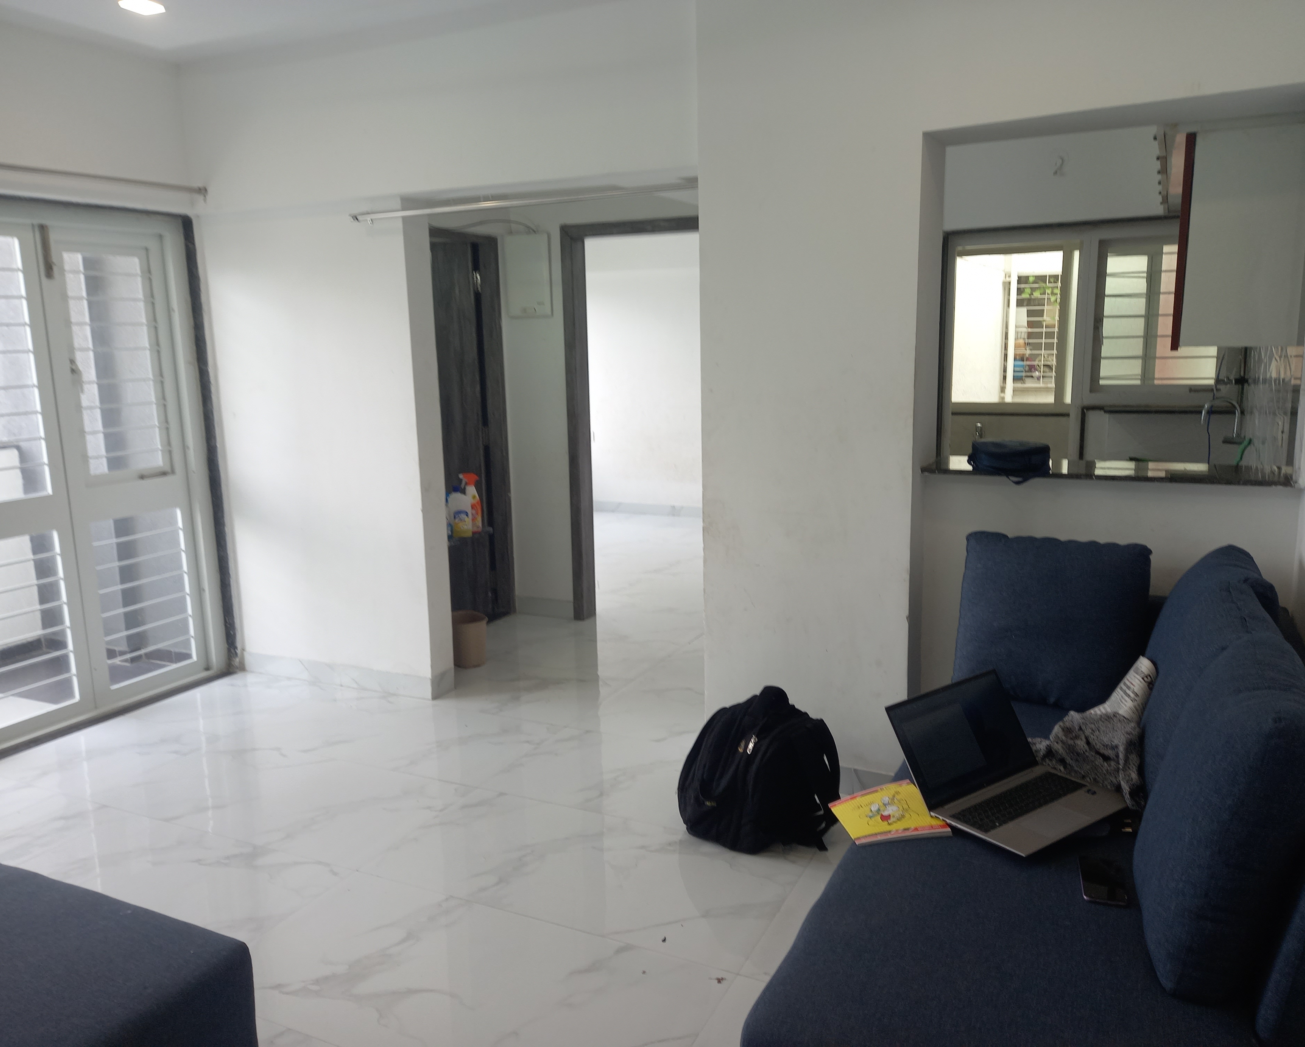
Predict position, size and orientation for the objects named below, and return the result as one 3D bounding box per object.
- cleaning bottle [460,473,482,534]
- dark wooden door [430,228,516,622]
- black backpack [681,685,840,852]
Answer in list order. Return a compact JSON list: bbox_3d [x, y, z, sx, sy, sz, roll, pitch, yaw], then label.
[{"bbox_3d":[-0.850,-0.095,4.760,0.105,0.280,0.065,-3,11,-7],"label":"cleaning bottle"},{"bbox_3d":[-0.991,-0.428,5.082,0.100,2.020,0.800,4,12,26],"label":"dark wooden door"},{"bbox_3d":[0.325,0.735,3.080,0.360,0.470,0.360,-8,13,-32],"label":"black backpack"}]

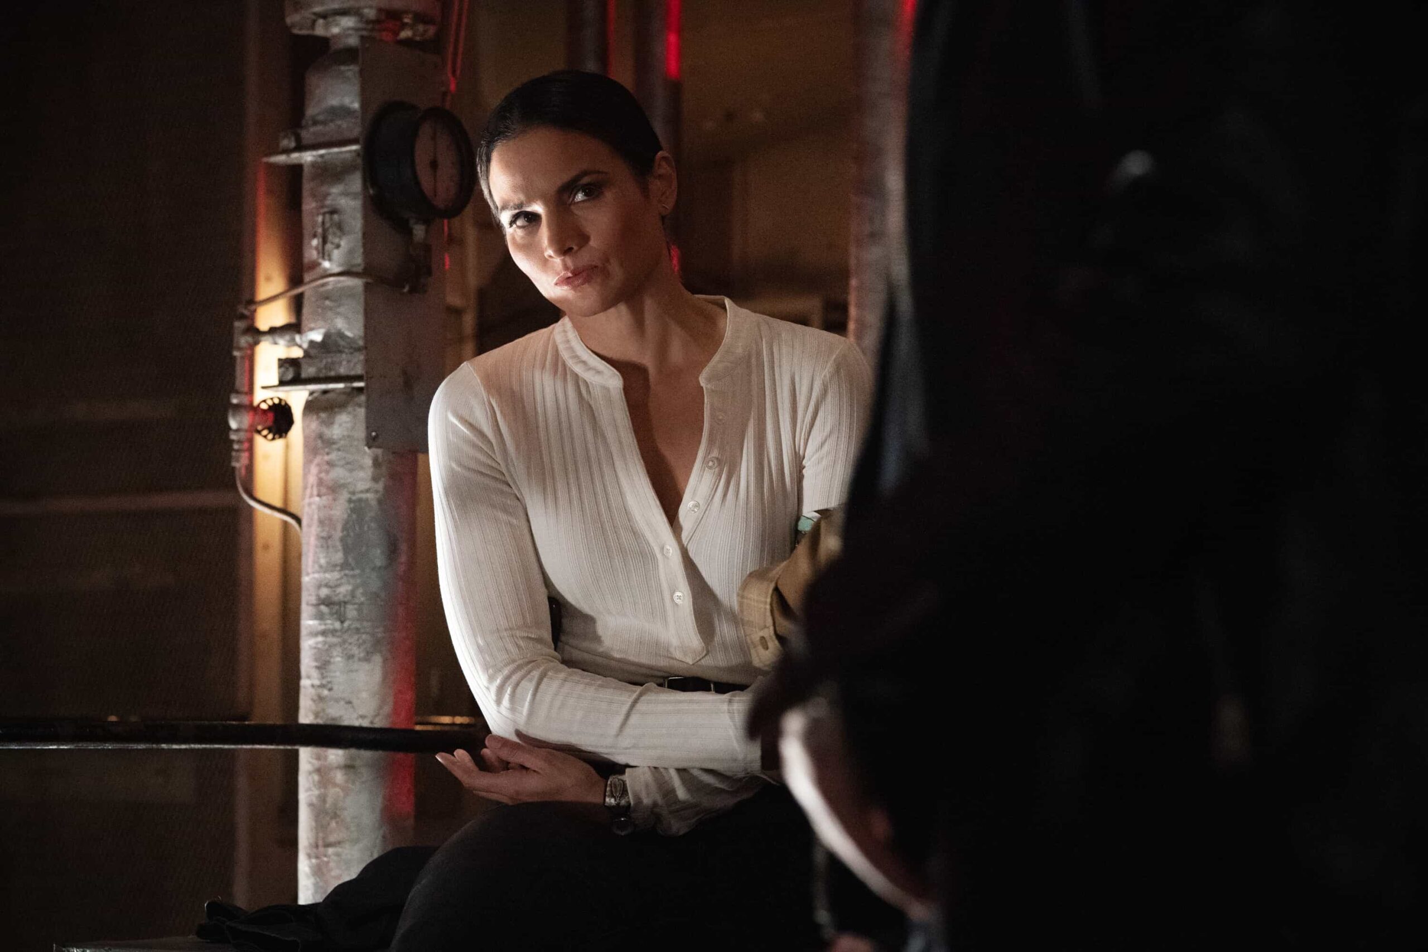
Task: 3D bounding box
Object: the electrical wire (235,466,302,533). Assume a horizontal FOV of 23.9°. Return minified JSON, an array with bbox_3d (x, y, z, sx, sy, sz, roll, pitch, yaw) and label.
[{"bbox_3d":[-0.488,0.026,3.690,0.074,0.072,0.035,0,-3,10],"label":"electrical wire"}]

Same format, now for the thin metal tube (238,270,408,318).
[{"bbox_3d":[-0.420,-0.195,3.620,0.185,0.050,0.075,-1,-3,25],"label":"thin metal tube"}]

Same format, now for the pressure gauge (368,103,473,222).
[{"bbox_3d":[-0.309,-0.333,3.600,0.062,0.134,0.134,-2,-4,34],"label":"pressure gauge"}]

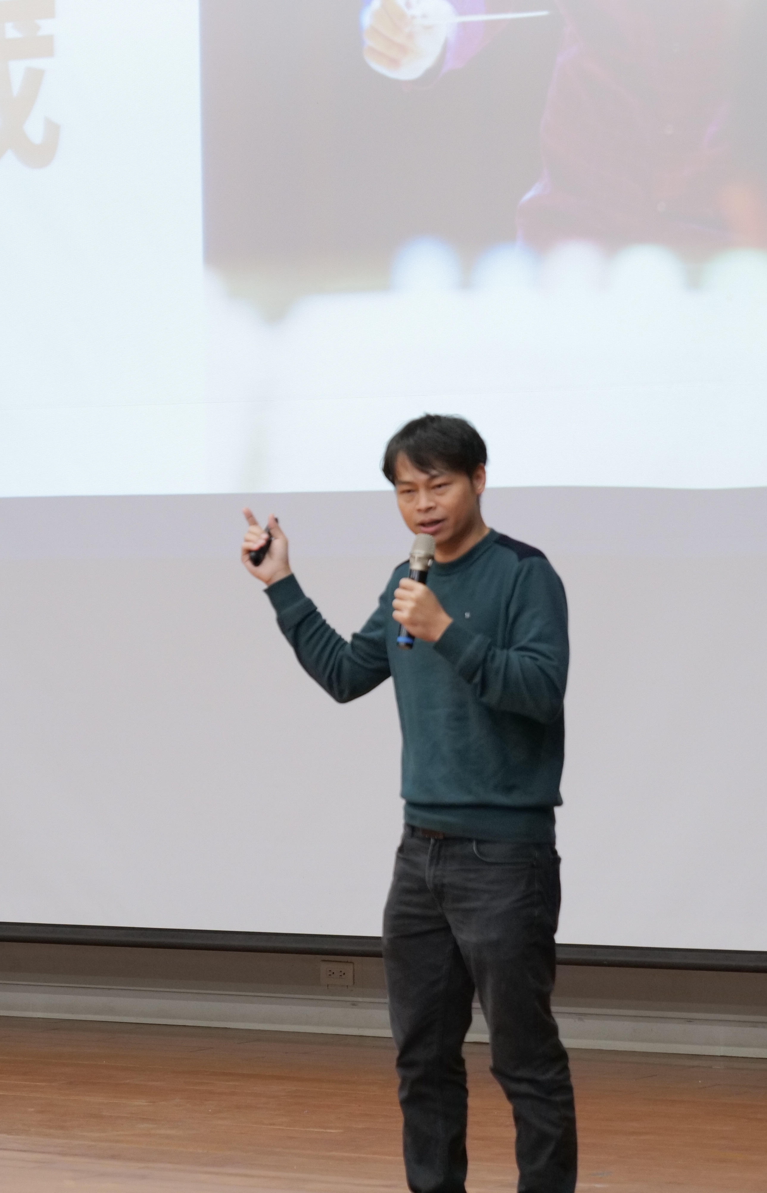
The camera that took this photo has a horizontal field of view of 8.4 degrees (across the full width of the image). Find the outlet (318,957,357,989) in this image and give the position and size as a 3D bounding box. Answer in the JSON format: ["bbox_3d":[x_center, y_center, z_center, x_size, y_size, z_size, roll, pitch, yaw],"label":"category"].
[{"bbox_3d":[-0.139,1.127,15.600,0.116,0.071,0.012,0,1,34],"label":"outlet"}]

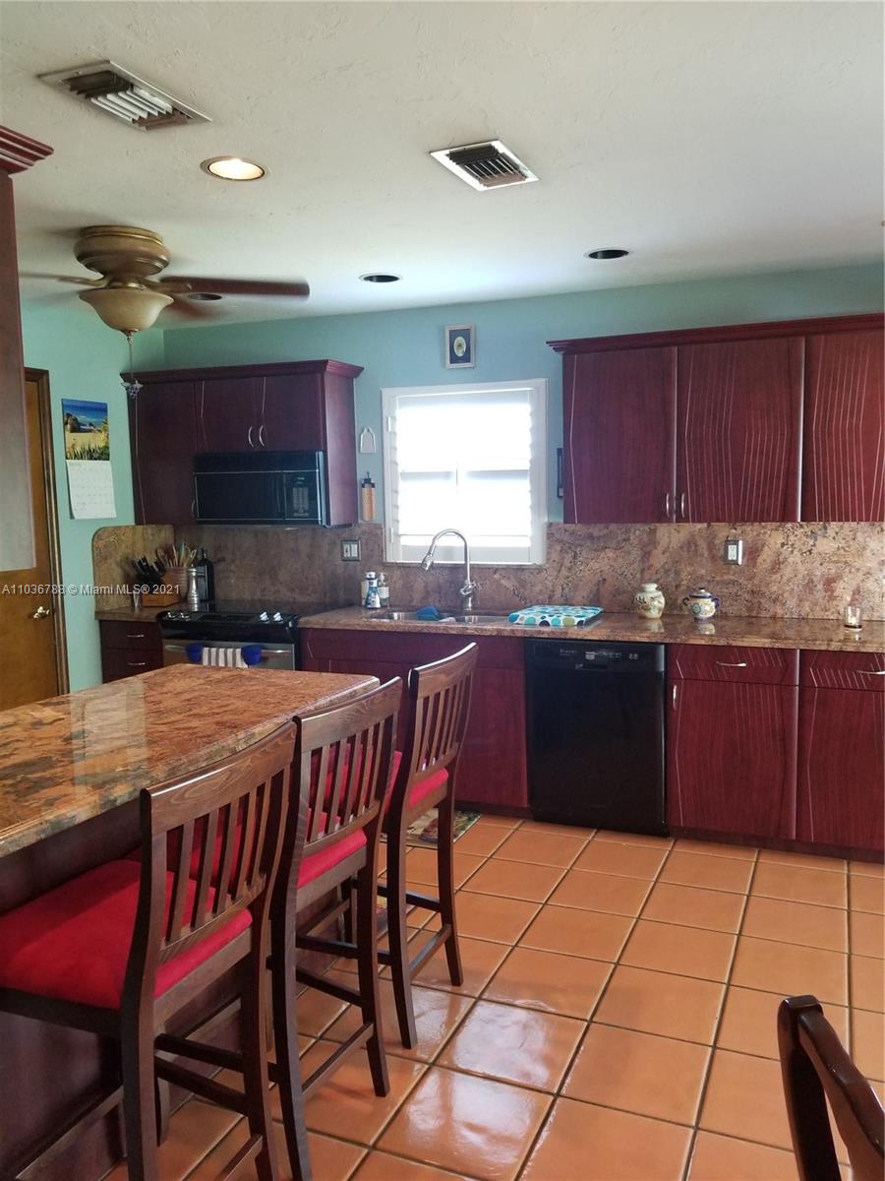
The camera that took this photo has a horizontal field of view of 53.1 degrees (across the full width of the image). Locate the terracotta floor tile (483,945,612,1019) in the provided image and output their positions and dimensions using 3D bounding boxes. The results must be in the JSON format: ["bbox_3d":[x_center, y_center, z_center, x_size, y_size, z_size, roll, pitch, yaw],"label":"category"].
[{"bbox_3d":[0.325,1.189,2.687,0.324,0.015,0.324,1,6,24],"label":"terracotta floor tile"}]

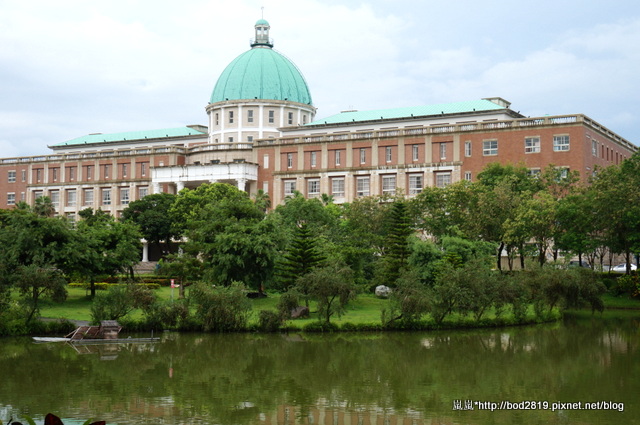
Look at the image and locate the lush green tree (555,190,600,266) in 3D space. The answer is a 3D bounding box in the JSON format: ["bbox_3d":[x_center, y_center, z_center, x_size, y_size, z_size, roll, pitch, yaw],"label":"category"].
[{"bbox_3d":[29.302,2.219,99.000,5.230,9.440,5.200,0,-3,0],"label":"lush green tree"}]

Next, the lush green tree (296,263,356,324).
[{"bbox_3d":[0.437,5.514,58.500,4.030,4.170,3.830,0,-3,0],"label":"lush green tree"}]

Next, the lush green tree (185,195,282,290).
[{"bbox_3d":[-7.855,2.860,79.000,8.900,8.990,8.200,0,-3,0],"label":"lush green tree"}]

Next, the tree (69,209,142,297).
[{"bbox_3d":[-19.231,3.631,78.000,6.630,7.980,6.300,0,-3,0],"label":"tree"}]

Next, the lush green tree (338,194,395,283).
[{"bbox_3d":[5.024,2.971,94.000,6.050,9.830,6.000,0,-3,0],"label":"lush green tree"}]

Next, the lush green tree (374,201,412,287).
[{"bbox_3d":[7.012,3.101,83.000,3.700,8.490,3.700,0,-3,0],"label":"lush green tree"}]

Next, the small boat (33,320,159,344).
[{"bbox_3d":[-13.031,6.936,50.500,7.200,1.300,2.000,0,-3,-3],"label":"small boat"}]

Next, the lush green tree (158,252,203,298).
[{"bbox_3d":[-12.347,5.576,77.000,3.890,4.070,3.700,0,-3,0],"label":"lush green tree"}]

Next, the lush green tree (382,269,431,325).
[{"bbox_3d":[5.816,5.682,58.500,3.230,3.830,3.400,0,-3,0],"label":"lush green tree"}]

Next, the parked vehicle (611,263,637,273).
[{"bbox_3d":[41.924,7.694,119.000,4.500,1.470,1.750,-1,-3,21],"label":"parked vehicle"}]

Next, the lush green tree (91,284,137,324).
[{"bbox_3d":[-14.004,6.239,59.000,3.120,2.710,2.960,0,-3,0],"label":"lush green tree"}]

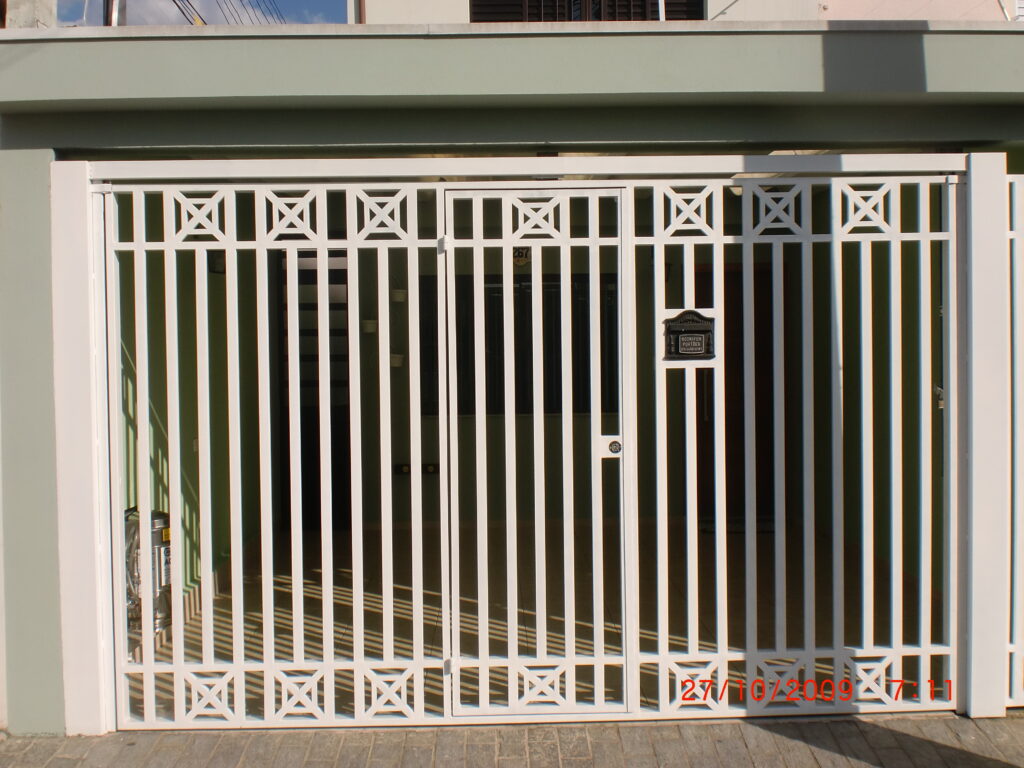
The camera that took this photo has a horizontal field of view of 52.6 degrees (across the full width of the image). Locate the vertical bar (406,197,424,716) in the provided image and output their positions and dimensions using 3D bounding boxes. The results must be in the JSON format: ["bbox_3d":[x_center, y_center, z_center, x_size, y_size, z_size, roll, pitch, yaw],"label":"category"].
[{"bbox_3d":[-0.399,0.299,4.283,0.041,2.194,0.027,-1,1,-2],"label":"vertical bar"}]

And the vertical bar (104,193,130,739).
[{"bbox_3d":[-1.626,0.311,4.261,0.036,2.198,0.050,-1,1,-2],"label":"vertical bar"}]

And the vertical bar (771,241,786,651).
[{"bbox_3d":[1.112,0.260,4.322,0.041,1.709,0.027,-1,1,-2],"label":"vertical bar"}]

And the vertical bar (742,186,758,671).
[{"bbox_3d":[0.988,0.230,4.318,0.041,2.103,0.027,-1,1,-2],"label":"vertical bar"}]

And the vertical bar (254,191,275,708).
[{"bbox_3d":[-1.016,0.302,4.266,0.041,2.185,0.027,-1,1,-2],"label":"vertical bar"}]

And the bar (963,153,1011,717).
[{"bbox_3d":[1.972,0.218,4.351,0.155,2.337,0.140,-1,1,-2],"label":"bar"}]

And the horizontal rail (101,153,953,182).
[{"bbox_3d":[0.089,-0.895,4.277,3.614,0.072,0.065,-1,1,-2],"label":"horizontal rail"}]

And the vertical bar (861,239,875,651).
[{"bbox_3d":[1.481,0.256,4.332,0.041,1.713,0.027,-1,1,-2],"label":"vertical bar"}]

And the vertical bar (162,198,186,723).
[{"bbox_3d":[-1.386,0.312,4.256,0.041,2.185,0.027,-1,1,-2],"label":"vertical bar"}]

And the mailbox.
[{"bbox_3d":[0.731,-0.201,4.323,0.205,0.206,0.110,-1,1,-2],"label":"mailbox"}]

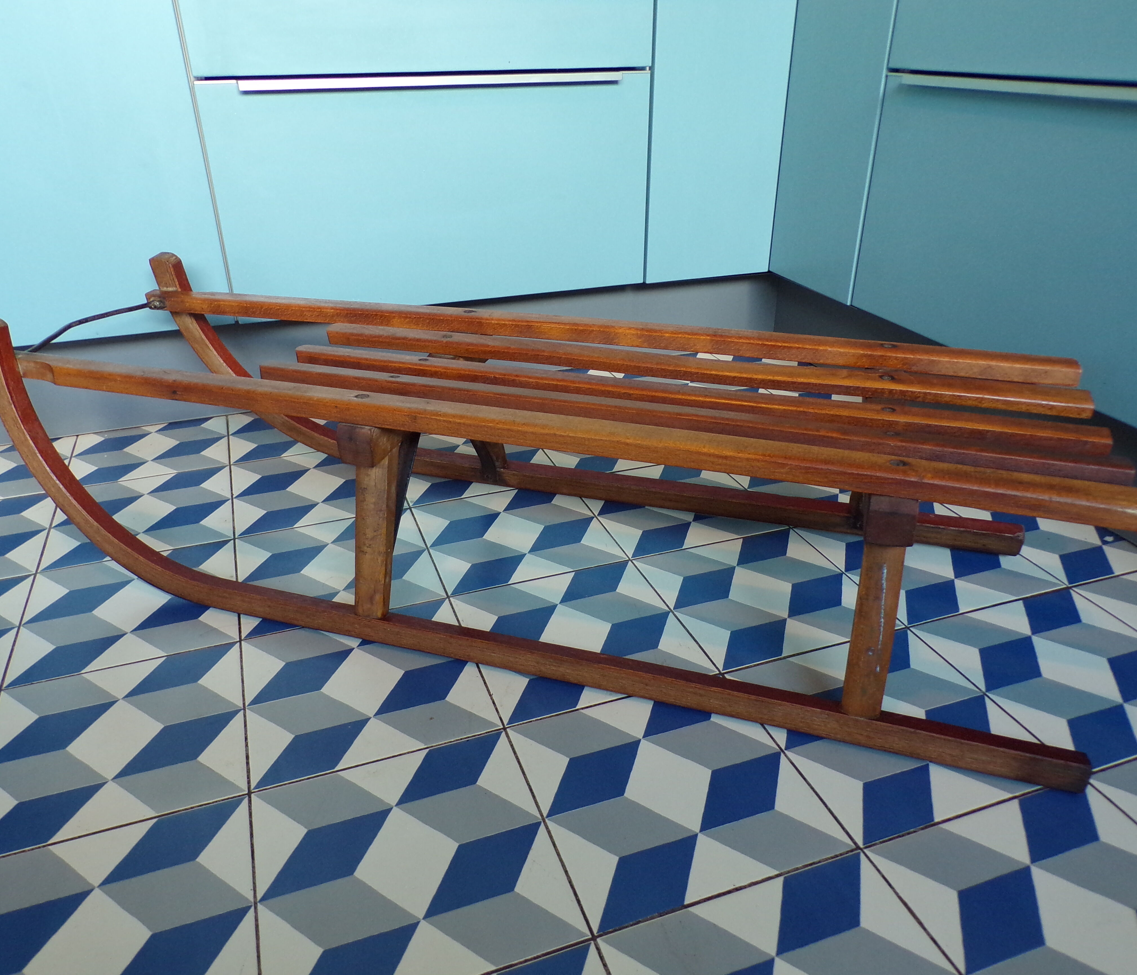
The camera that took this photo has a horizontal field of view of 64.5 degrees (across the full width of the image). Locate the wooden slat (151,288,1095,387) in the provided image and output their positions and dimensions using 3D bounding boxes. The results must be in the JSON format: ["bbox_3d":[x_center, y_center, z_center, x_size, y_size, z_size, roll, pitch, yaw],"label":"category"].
[{"bbox_3d":[-0.011,-0.168,0.961,1.005,0.018,0.032,7,33,14],"label":"wooden slat"}]

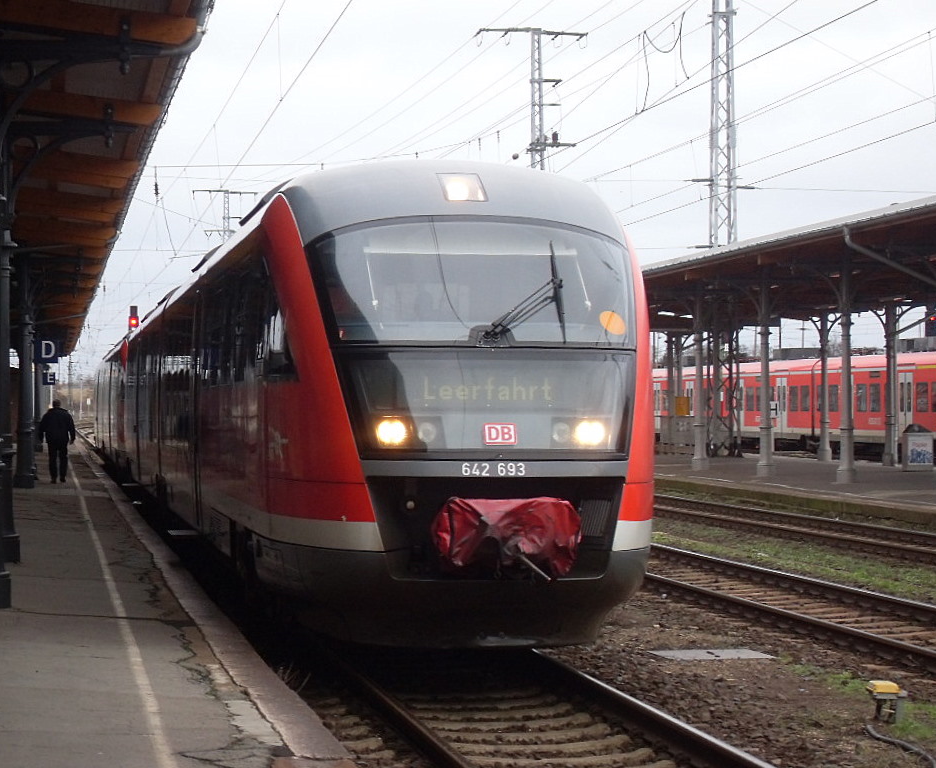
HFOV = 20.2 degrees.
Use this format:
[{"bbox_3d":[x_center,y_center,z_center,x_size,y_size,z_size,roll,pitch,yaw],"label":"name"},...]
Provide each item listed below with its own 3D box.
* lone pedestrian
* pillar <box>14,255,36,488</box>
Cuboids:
[{"bbox_3d":[-8.133,1.124,52.200,0.660,1.670,0.420,0,0,-9],"label":"lone pedestrian"},{"bbox_3d":[-8.057,-0.229,47.800,0.385,4.235,0.385,0,0,-9],"label":"pillar"}]

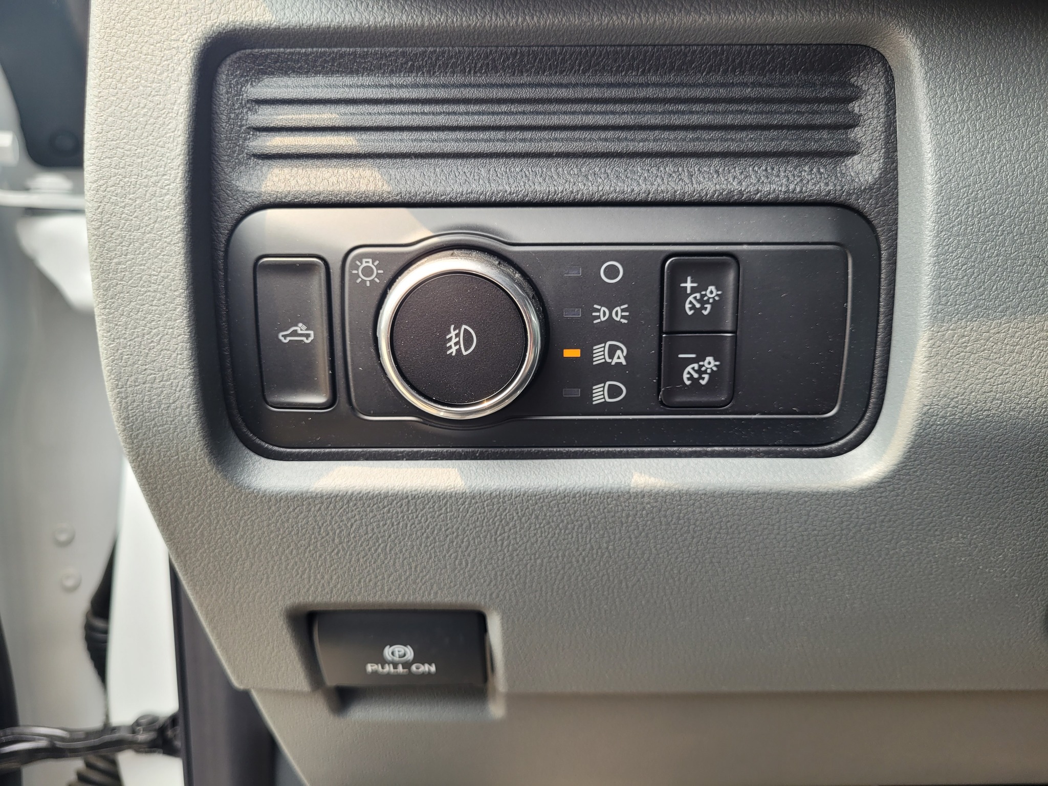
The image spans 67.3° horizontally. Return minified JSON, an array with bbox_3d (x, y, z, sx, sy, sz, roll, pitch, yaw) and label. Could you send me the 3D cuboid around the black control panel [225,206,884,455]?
[{"bbox_3d":[0.008,-0.015,0.196,0.163,0.061,0.026,0,10,0],"label":"black control panel"}]

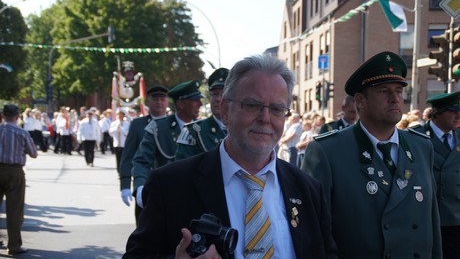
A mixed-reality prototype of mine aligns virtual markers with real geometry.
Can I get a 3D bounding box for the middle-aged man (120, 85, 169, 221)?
[{"bbox_3d":[-0.689,0.580,6.800,0.580,1.870,0.420,1,1,-30],"label":"middle-aged man"}]

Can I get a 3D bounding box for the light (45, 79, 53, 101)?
[{"bbox_3d":[-8.287,-1.784,35.000,0.320,0.980,0.360,2,1,-6],"label":"light"}]

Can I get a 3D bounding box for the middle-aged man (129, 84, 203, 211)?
[{"bbox_3d":[-0.451,0.592,5.900,0.580,1.890,0.420,1,1,-41],"label":"middle-aged man"}]

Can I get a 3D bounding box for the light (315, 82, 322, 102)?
[{"bbox_3d":[3.941,-1.675,34.000,0.280,0.920,0.360,3,1,35],"label":"light"}]

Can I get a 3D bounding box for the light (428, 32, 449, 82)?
[{"bbox_3d":[4.042,-1.392,14.800,0.400,0.930,0.280,2,1,3],"label":"light"}]

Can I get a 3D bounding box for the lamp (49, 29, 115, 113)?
[{"bbox_3d":[-6.942,-1.949,35.300,3.300,5.650,0.450,2,1,18],"label":"lamp"}]

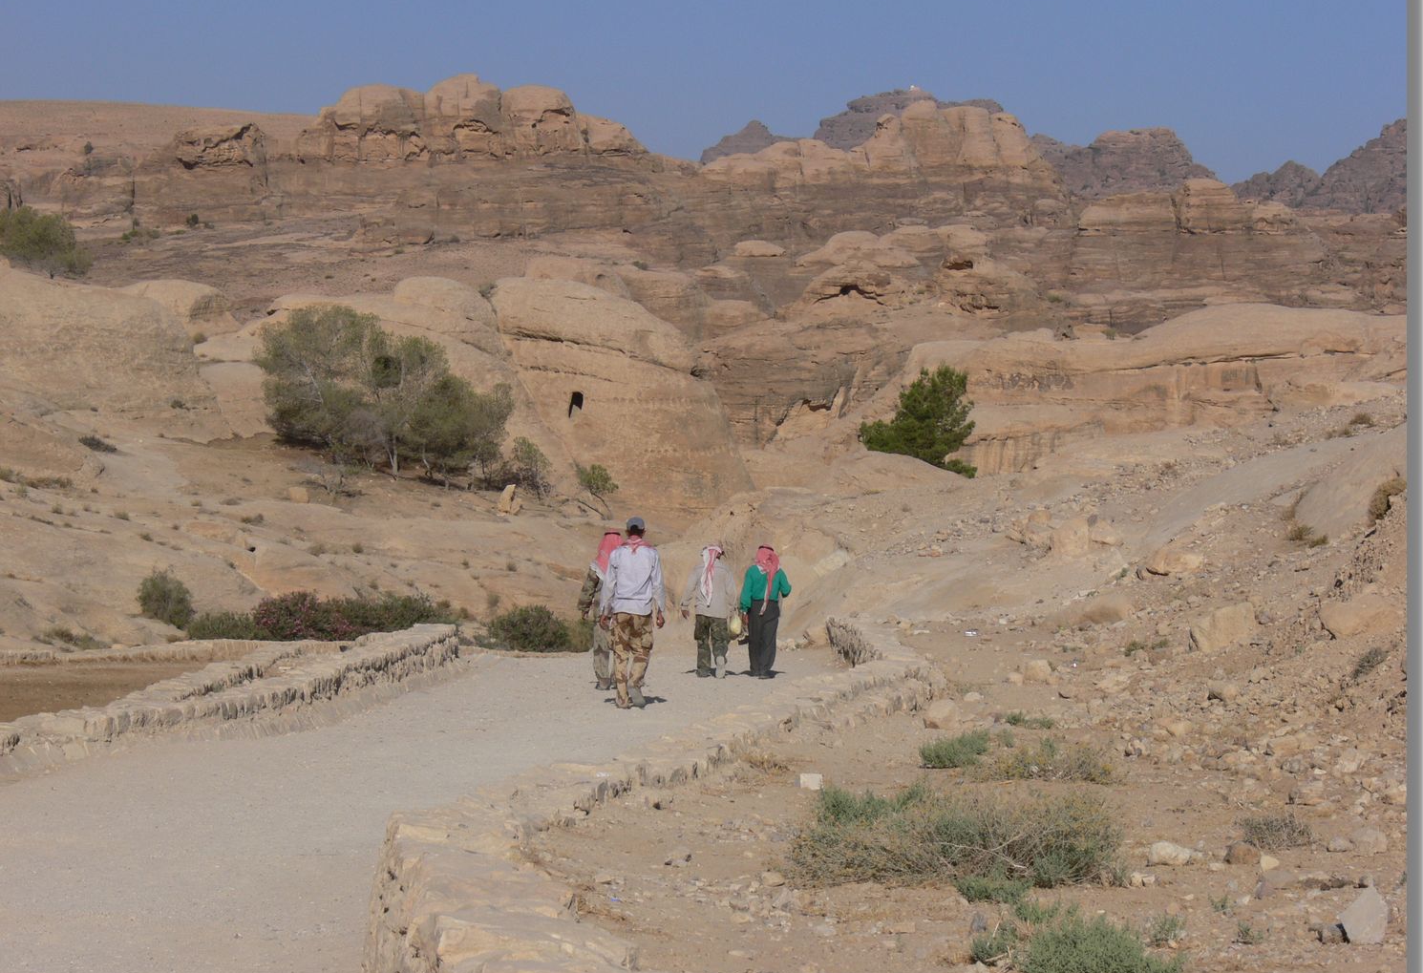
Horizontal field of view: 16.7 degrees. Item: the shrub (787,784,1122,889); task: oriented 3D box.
[{"bbox_3d":[1.051,1.513,21.000,1.447,0.387,1.013,0,0,0],"label":"shrub"}]

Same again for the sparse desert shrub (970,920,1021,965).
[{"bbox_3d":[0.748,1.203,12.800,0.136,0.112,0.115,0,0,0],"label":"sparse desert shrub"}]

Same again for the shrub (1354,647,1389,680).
[{"bbox_3d":[5.164,1.377,38.000,0.263,0.228,0.223,0,0,0],"label":"shrub"}]

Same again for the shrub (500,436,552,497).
[{"bbox_3d":[-6.014,-0.608,158.000,1.674,2.075,1.507,0,0,0],"label":"shrub"}]

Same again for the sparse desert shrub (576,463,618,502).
[{"bbox_3d":[-3.632,-0.061,155.000,1.321,1.464,1.189,0,0,0],"label":"sparse desert shrub"}]

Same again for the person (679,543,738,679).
[{"bbox_3d":[-0.046,1.605,62.300,0.680,1.720,0.520,0,0,6],"label":"person"}]

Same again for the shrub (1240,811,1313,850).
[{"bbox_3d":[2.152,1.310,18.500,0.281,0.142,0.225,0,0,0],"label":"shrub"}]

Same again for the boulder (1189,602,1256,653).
[{"bbox_3d":[5.052,1.391,48.000,0.664,0.483,0.564,0,0,0],"label":"boulder"}]

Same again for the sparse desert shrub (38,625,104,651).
[{"bbox_3d":[-15.819,3.741,120.000,1.659,0.604,1.161,0,0,0],"label":"sparse desert shrub"}]

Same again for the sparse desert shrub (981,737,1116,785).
[{"bbox_3d":[1.756,1.430,25.300,0.705,0.238,0.529,0,0,0],"label":"sparse desert shrub"}]

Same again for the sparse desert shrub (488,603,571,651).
[{"bbox_3d":[-3.438,2.709,92.000,1.568,0.975,1.333,0,0,0],"label":"sparse desert shrub"}]

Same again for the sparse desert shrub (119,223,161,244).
[{"bbox_3d":[-38.866,-17.160,330.000,2.889,1.445,2.022,0,0,0],"label":"sparse desert shrub"}]

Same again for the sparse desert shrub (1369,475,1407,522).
[{"bbox_3d":[6.571,0.122,47.000,0.433,0.444,0.368,0,0,0],"label":"sparse desert shrub"}]

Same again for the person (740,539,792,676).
[{"bbox_3d":[0.700,1.598,62.300,0.600,1.730,0.450,0,0,3],"label":"person"}]

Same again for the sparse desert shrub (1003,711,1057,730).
[{"bbox_3d":[2.362,1.732,36.000,0.398,0.126,0.279,0,0,0],"label":"sparse desert shrub"}]

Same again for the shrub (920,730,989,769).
[{"bbox_3d":[1.392,1.504,27.800,0.404,0.207,0.323,0,0,0],"label":"shrub"}]

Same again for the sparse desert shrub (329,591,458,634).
[{"bbox_3d":[-6.340,2.610,97.000,2.570,1.028,1.542,0,0,0],"label":"sparse desert shrub"}]

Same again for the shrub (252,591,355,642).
[{"bbox_3d":[-7.971,2.600,95.000,2.101,1.138,1.576,0,0,0],"label":"shrub"}]

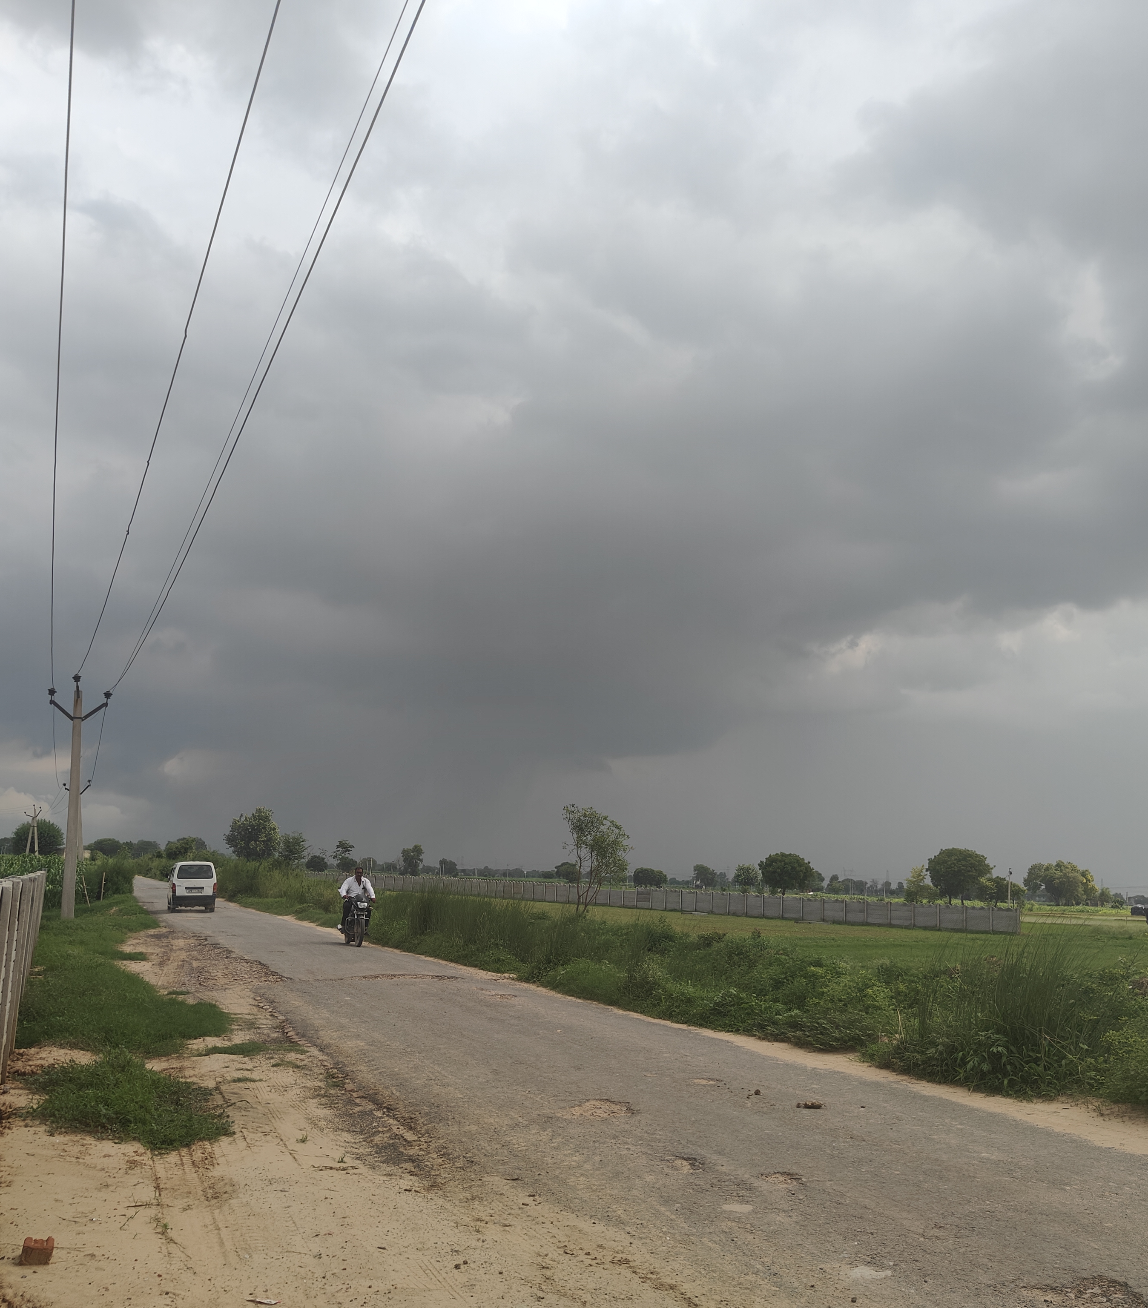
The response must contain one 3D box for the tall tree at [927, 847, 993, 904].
[{"bbox_3d":[47.897,27.872,149.926,7.869,7.806,7.869,-1,-11,18],"label":"tall tree"}]

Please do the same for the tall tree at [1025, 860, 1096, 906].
[{"bbox_3d":[78.539,37.249,194.959,11.083,7.803,11.083,-2,-11,22],"label":"tall tree"}]

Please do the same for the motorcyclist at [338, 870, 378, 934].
[{"bbox_3d":[-4.643,5.303,26.000,0.720,1.360,0.750,7,-11,-21],"label":"motorcyclist"}]

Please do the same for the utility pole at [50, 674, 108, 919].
[{"bbox_3d":[-14.160,3.986,34.220,1.620,6.879,0.320,2,-9,-18],"label":"utility pole"}]

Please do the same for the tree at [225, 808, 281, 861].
[{"bbox_3d":[-22.549,13.565,84.833,3.809,5.548,3.809,5,-11,-14],"label":"tree"}]

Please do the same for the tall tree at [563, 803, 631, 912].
[{"bbox_3d":[0.948,8.680,49.963,2.787,4.840,2.787,2,-10,2],"label":"tall tree"}]

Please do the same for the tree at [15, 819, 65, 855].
[{"bbox_3d":[-65.320,23.064,147.870,5.823,5.887,5.823,7,-11,-23],"label":"tree"}]

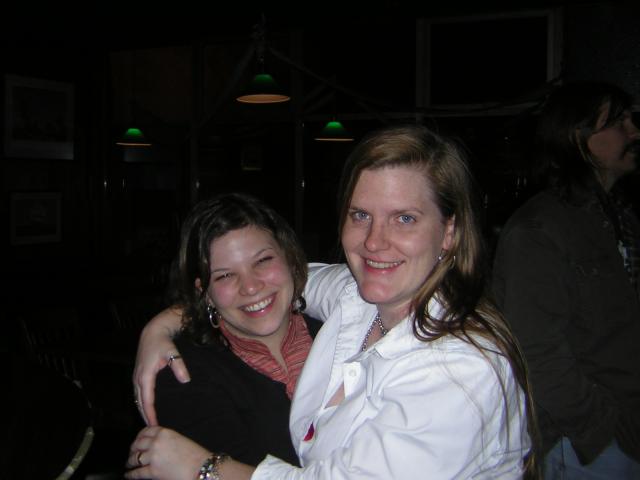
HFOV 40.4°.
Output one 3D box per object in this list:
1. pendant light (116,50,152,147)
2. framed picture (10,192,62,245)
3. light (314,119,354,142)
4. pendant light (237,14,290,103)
[{"bbox_3d":[-1.566,-1.186,7.302,0.295,0.788,0.295,0,3,0],"label":"pendant light"},{"bbox_3d":[-2.267,-0.176,6.971,0.030,0.405,0.560,2,4,25],"label":"framed picture"},{"bbox_3d":[0.107,-0.830,6.620,0.295,0.152,0.295,0,3,0],"label":"light"},{"bbox_3d":[-0.312,-0.998,4.797,0.295,0.475,0.295,0,3,0],"label":"pendant light"}]

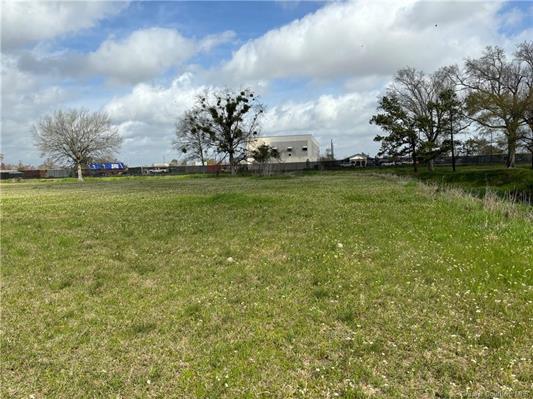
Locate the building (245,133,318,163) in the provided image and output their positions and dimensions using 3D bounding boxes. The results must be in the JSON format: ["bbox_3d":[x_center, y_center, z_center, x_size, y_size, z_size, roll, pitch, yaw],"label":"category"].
[{"bbox_3d":[6.340,-13.800,122.720,17.700,8.950,30.000,-1,5,11],"label":"building"}]

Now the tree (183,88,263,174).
[{"bbox_3d":[-6.510,-10.460,62.000,12.400,13.480,10.540,-2,5,0],"label":"tree"}]

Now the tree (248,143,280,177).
[{"bbox_3d":[-0.310,-6.200,62.000,4.960,5.270,4.460,-2,5,0],"label":"tree"}]

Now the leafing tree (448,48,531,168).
[{"bbox_3d":[31.350,-12.880,56.000,11.200,17.080,10.640,-2,5,0],"label":"leafing tree"}]

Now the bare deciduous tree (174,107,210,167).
[{"bbox_3d":[-14.060,-11.210,76.000,6.840,12.160,6.150,-2,5,0],"label":"bare deciduous tree"}]

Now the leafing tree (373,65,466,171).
[{"bbox_3d":[20.760,-10.930,55.000,12.920,14.160,10.340,-2,5,0],"label":"leafing tree"}]

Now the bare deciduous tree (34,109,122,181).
[{"bbox_3d":[-27.720,-8.110,59.000,12.980,10.620,11.680,-2,5,0],"label":"bare deciduous tree"}]

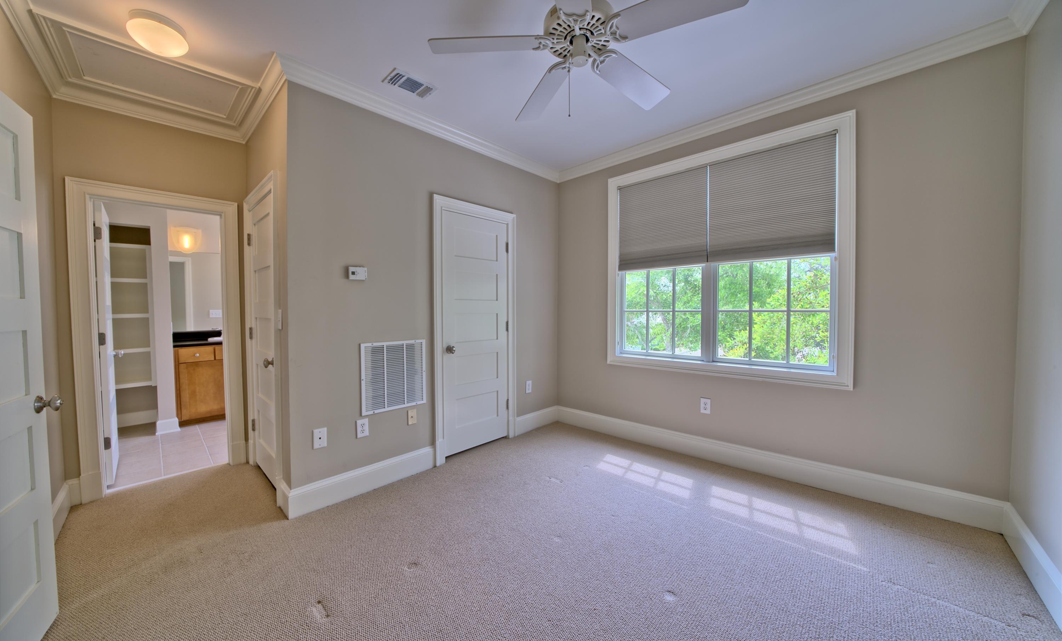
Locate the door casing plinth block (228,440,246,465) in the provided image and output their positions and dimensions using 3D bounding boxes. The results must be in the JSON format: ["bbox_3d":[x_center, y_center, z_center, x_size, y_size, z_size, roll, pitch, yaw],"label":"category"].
[{"bbox_3d":[-2.386,1.075,2.885,0.030,0.199,0.102,1,2,43],"label":"door casing plinth block"}]

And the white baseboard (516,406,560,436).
[{"bbox_3d":[0.081,1.050,3.725,0.020,0.172,0.691,1,2,43],"label":"white baseboard"}]

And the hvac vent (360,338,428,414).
[{"bbox_3d":[-0.989,0.405,2.590,0.025,0.498,0.488,1,2,43],"label":"hvac vent"}]

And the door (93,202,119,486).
[{"bbox_3d":[-3.282,0.159,2.751,0.716,2.013,0.035,1,2,43],"label":"door"}]

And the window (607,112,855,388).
[{"bbox_3d":[1.445,-0.458,2.927,1.796,1.799,0.100,1,2,43],"label":"window"}]

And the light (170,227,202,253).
[{"bbox_3d":[-4.033,-0.932,4.140,0.130,0.286,0.253,1,2,43],"label":"light"}]

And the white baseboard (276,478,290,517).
[{"bbox_3d":[-1.526,1.102,2.196,0.249,0.177,0.022,1,2,43],"label":"white baseboard"}]

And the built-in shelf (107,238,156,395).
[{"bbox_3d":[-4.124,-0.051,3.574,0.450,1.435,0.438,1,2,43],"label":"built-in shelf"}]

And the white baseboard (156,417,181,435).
[{"bbox_3d":[-3.733,1.086,3.648,0.030,0.149,0.171,1,2,43],"label":"white baseboard"}]

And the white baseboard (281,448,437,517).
[{"bbox_3d":[-1.110,1.094,2.476,0.020,0.172,0.992,1,2,43],"label":"white baseboard"}]

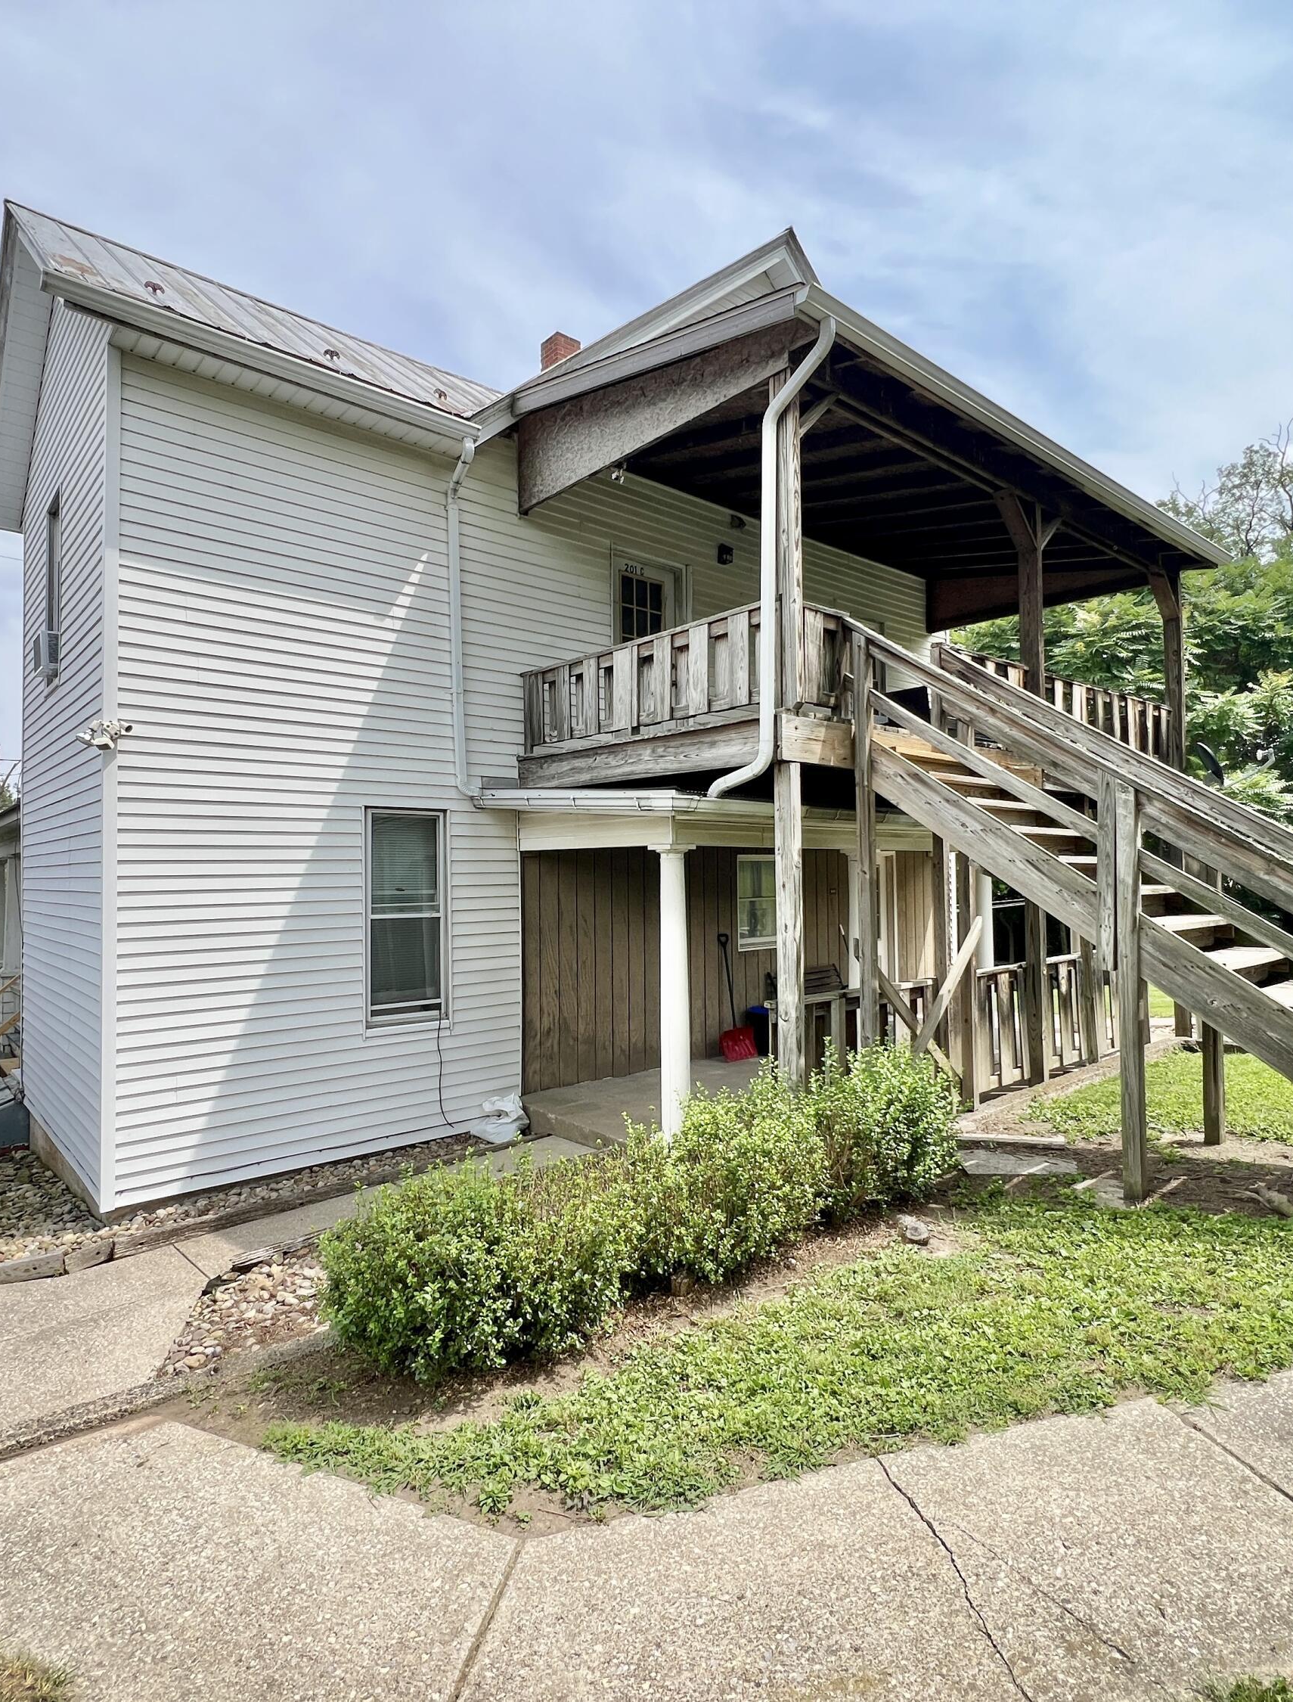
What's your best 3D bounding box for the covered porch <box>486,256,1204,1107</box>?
[{"bbox_3d":[2.521,-0.917,8.267,6.851,6.325,3.471,1,-1,-39],"label":"covered porch"}]

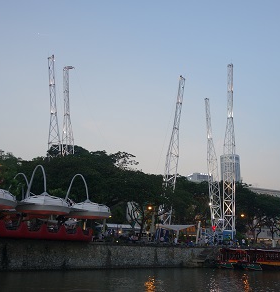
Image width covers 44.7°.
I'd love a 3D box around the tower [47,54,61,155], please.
[{"bbox_3d":[-18.260,0.080,73.100,2.300,38.500,2.300,0,-11,-15],"label":"tower"}]

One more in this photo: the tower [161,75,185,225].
[{"bbox_3d":[7.930,2.830,81.400,2.300,39.000,2.300,11,-10,-20],"label":"tower"}]

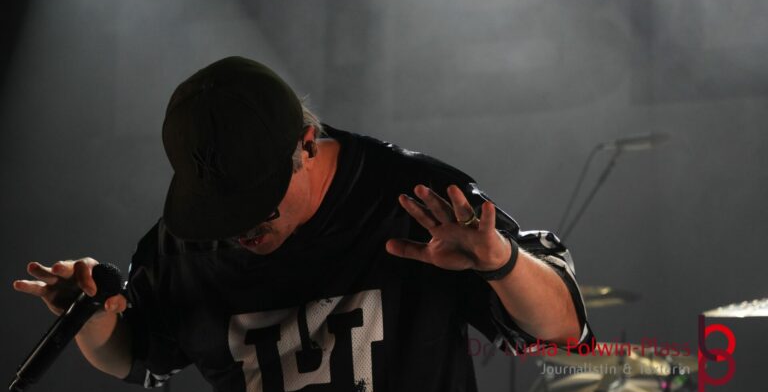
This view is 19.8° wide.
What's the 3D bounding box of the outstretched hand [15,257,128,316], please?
[{"bbox_3d":[-0.447,0.130,3.130,0.135,0.080,0.145,-22,-33,18],"label":"outstretched hand"}]

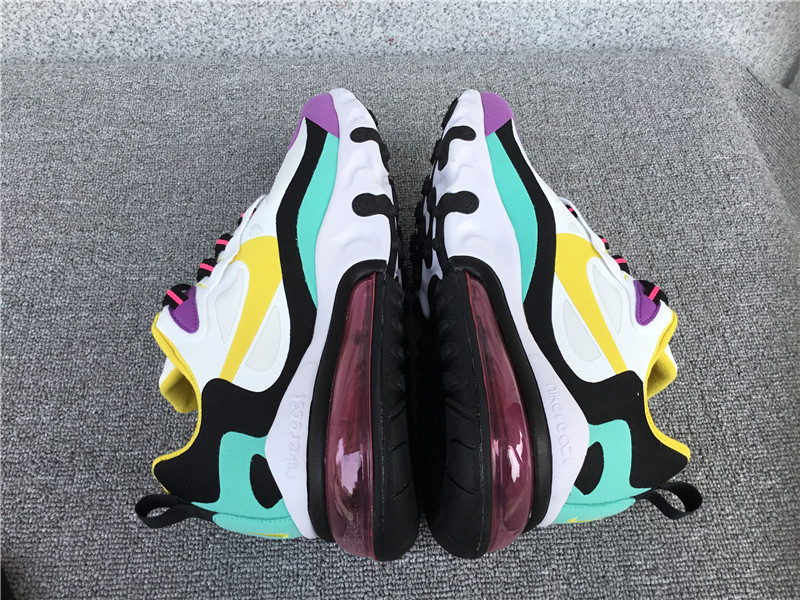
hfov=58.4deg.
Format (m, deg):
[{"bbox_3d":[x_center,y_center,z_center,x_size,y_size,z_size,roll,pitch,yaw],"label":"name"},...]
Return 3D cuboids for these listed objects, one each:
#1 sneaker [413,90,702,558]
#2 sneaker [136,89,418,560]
[{"bbox_3d":[0.083,-0.006,0.406,0.138,0.107,0.288,4,61,-8],"label":"sneaker"},{"bbox_3d":[-0.069,-0.004,0.405,0.138,0.107,0.288,-6,61,7],"label":"sneaker"}]

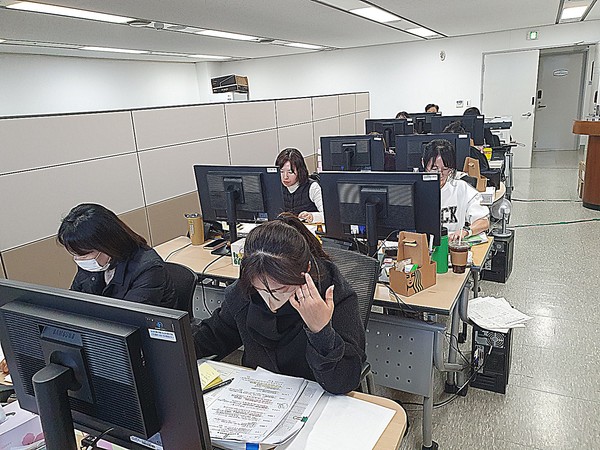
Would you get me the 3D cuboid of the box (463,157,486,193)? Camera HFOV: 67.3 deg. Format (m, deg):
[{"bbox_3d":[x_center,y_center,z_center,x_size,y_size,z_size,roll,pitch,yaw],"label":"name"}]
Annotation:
[{"bbox_3d":[1.387,-0.391,3.622,0.185,0.260,0.125,-12,18,-26],"label":"box"}]

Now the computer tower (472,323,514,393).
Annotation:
[{"bbox_3d":[1.076,0.662,2.522,0.170,0.357,0.380,5,18,27],"label":"computer tower"}]

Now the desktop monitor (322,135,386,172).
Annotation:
[{"bbox_3d":[0.452,-0.533,3.927,0.560,0.480,0.200,3,17,23],"label":"desktop monitor"}]

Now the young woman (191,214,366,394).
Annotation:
[{"bbox_3d":[-0.021,0.555,1.513,0.600,1.180,0.660,4,18,27],"label":"young woman"}]

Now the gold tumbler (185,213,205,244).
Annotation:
[{"bbox_3d":[-0.647,0.010,2.816,0.090,0.195,0.090,-4,16,1],"label":"gold tumbler"}]

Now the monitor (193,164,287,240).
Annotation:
[{"bbox_3d":[-0.343,-0.092,2.561,0.570,0.490,0.210,4,17,26],"label":"monitor"}]

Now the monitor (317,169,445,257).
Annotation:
[{"bbox_3d":[0.363,-0.004,2.110,0.560,0.480,0.200,4,18,25],"label":"monitor"}]

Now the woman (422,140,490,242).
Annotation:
[{"bbox_3d":[0.862,0.138,2.722,0.520,1.260,0.720,5,18,27],"label":"woman"}]

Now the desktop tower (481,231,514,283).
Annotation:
[{"bbox_3d":[1.683,0.251,3.819,0.177,0.361,0.360,6,19,31],"label":"desktop tower"}]

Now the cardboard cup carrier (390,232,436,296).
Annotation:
[{"bbox_3d":[0.505,0.153,1.991,0.195,0.244,0.125,-13,18,-30],"label":"cardboard cup carrier"}]

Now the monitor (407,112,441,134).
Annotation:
[{"bbox_3d":[1.907,-1.491,7.000,0.570,0.480,0.210,4,18,26],"label":"monitor"}]

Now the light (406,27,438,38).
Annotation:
[{"bbox_3d":[2.120,-3.313,7.748,0.250,0.070,1.360,5,18,27],"label":"light"}]

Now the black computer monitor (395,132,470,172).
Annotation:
[{"bbox_3d":[1.045,-0.479,3.573,0.560,0.480,0.200,3,17,24],"label":"black computer monitor"}]

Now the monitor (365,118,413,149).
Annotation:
[{"bbox_3d":[1.089,-1.021,5.493,0.570,0.500,0.210,3,17,24],"label":"monitor"}]

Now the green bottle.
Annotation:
[{"bbox_3d":[0.658,0.109,2.105,0.076,0.216,0.076,4,18,27],"label":"green bottle"}]

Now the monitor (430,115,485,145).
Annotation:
[{"bbox_3d":[1.836,-1.016,5.291,0.570,0.500,0.210,3,17,24],"label":"monitor"}]

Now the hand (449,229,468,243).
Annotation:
[{"bbox_3d":[0.885,0.060,2.510,0.130,0.060,0.085,-7,16,-12],"label":"hand"}]

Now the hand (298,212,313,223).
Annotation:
[{"bbox_3d":[0.038,-0.048,3.087,0.090,0.060,0.100,4,18,27],"label":"hand"}]

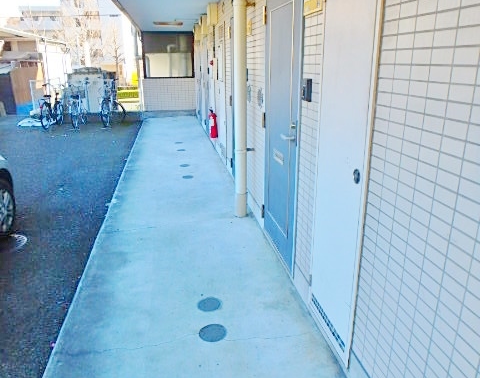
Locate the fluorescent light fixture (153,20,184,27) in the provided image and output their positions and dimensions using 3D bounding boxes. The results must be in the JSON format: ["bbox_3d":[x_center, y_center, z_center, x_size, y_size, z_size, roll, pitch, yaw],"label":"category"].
[{"bbox_3d":[-1.577,-3.679,8.652,0.640,0.090,0.140,-4,19,-9],"label":"fluorescent light fixture"}]

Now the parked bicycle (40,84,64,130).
[{"bbox_3d":[-4.924,-2.168,10.175,0.580,1.060,1.750,-1,18,-1],"label":"parked bicycle"}]

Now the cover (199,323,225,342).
[{"bbox_3d":[-0.165,0.870,2.333,0.165,0.015,0.165,-1,18,0],"label":"cover"}]

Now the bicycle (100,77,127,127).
[{"bbox_3d":[-3.479,-2.281,10.391,0.580,1.100,1.750,-1,18,-1],"label":"bicycle"}]

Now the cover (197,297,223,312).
[{"bbox_3d":[-0.201,0.780,2.605,0.165,0.015,0.165,-1,18,0],"label":"cover"}]

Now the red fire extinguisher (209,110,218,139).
[{"bbox_3d":[-0.440,-1.091,6.508,0.150,0.500,0.190,-4,19,-9],"label":"red fire extinguisher"}]

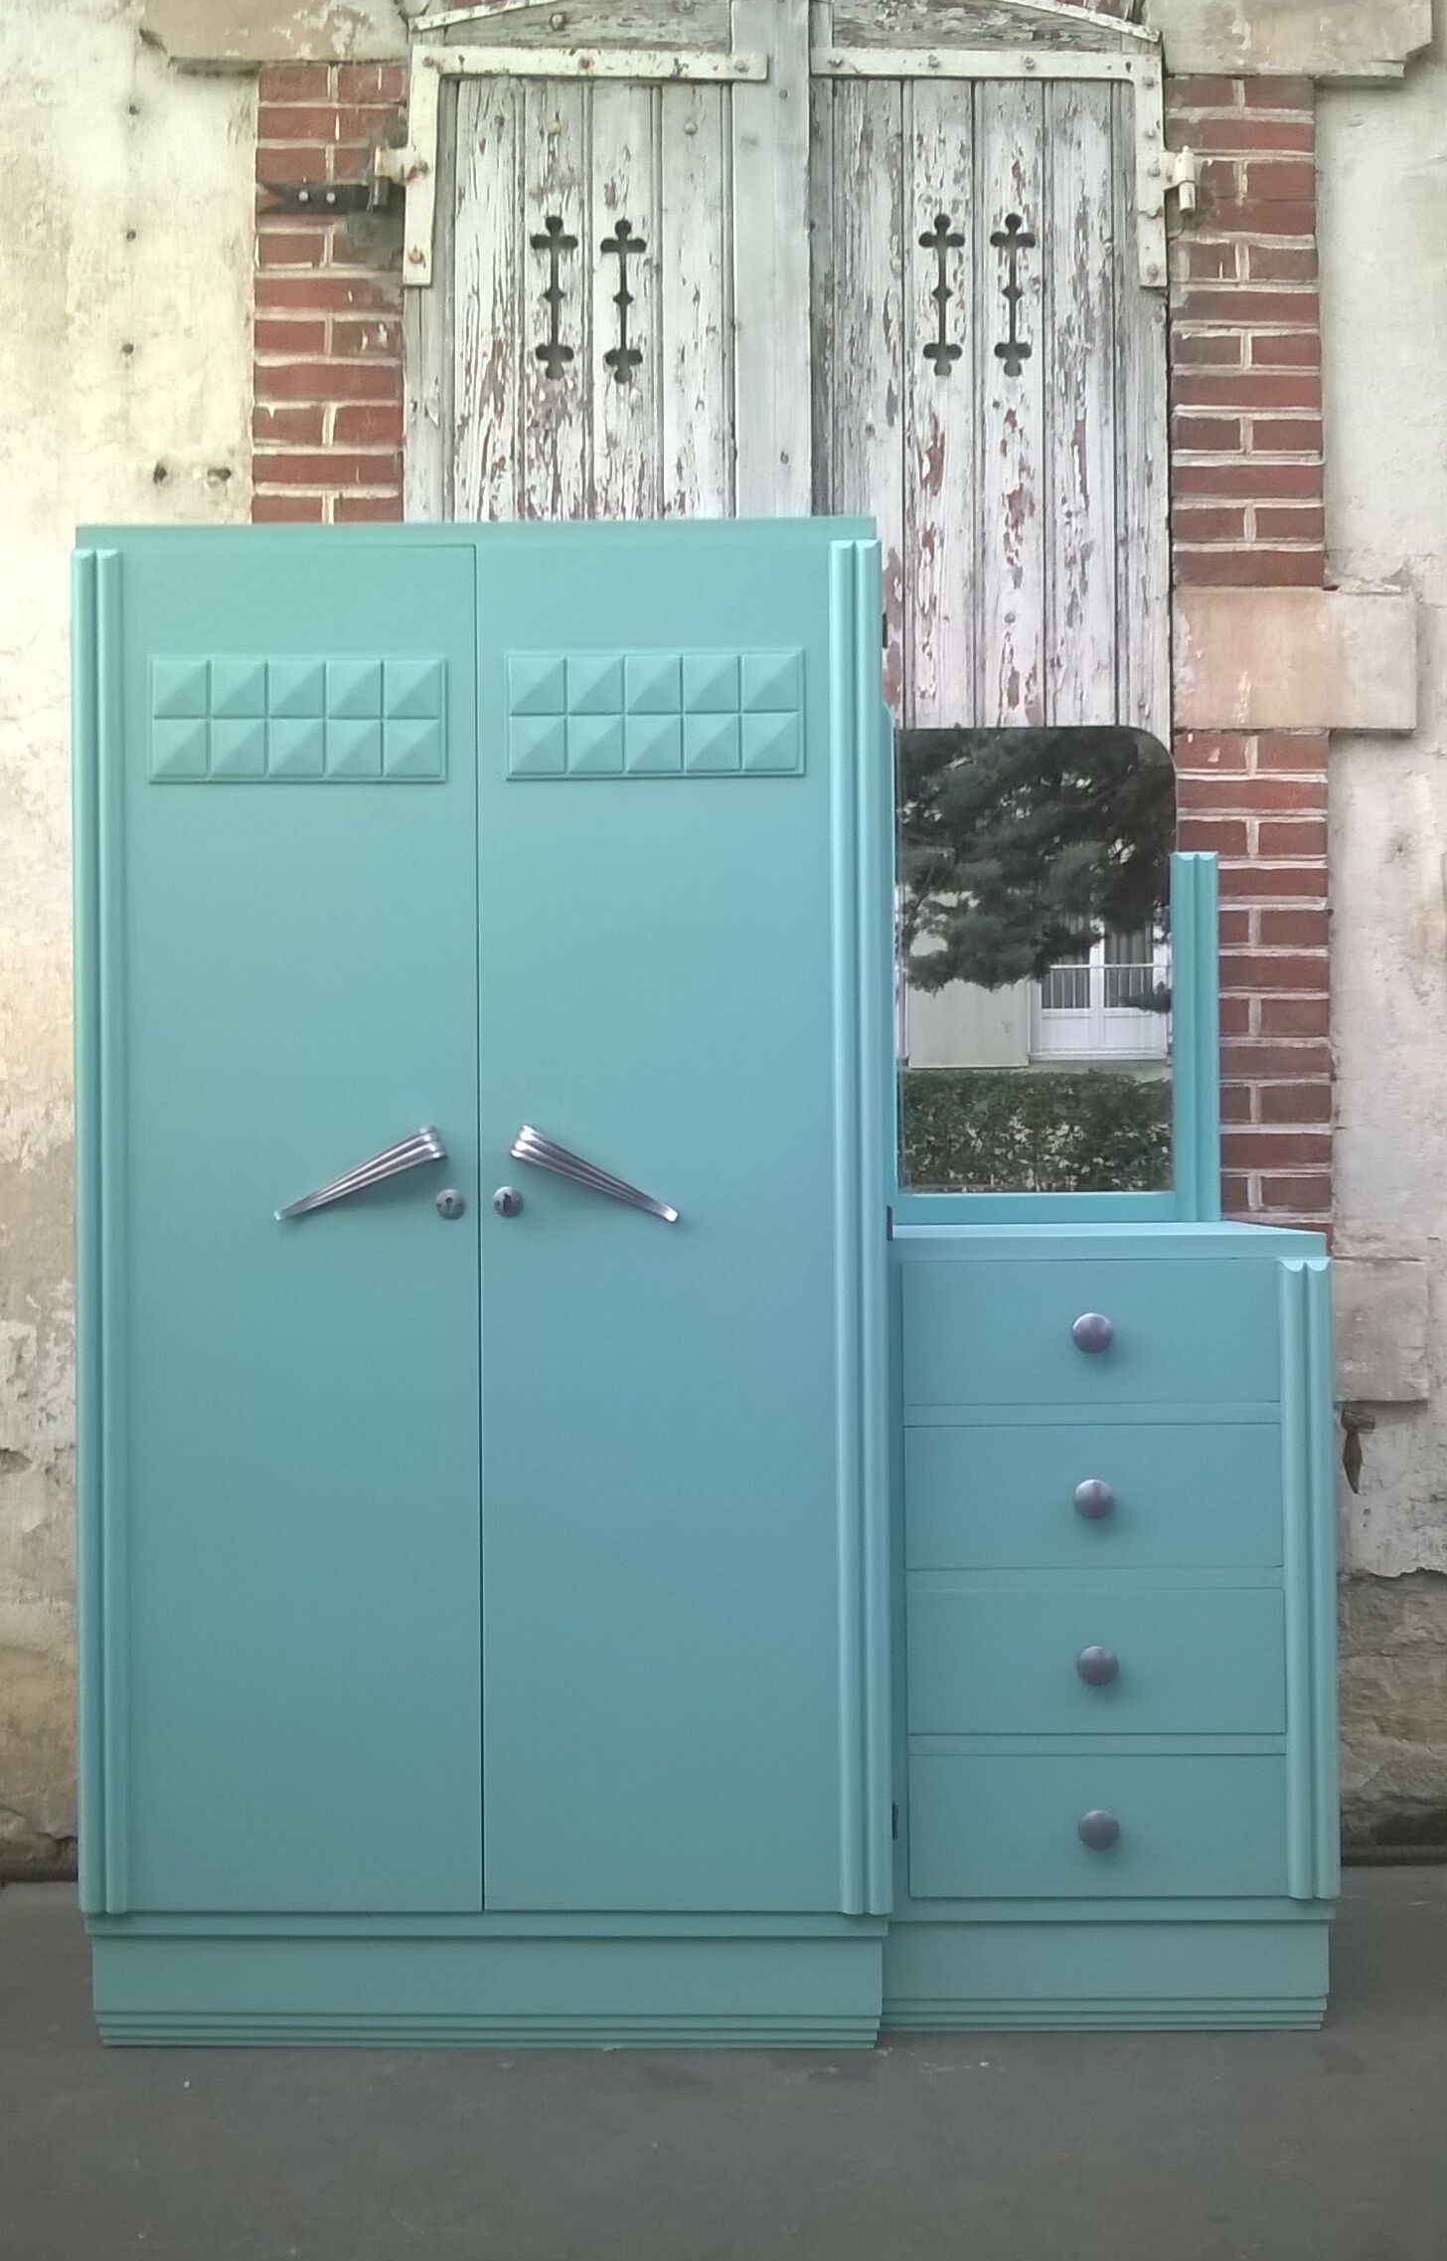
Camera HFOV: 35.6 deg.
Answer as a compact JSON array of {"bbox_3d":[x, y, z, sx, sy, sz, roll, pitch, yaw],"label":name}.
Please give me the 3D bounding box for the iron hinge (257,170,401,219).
[{"bbox_3d":[-0.586,-1.386,3.340,0.215,0.065,0.040,0,-1,-2],"label":"iron hinge"}]

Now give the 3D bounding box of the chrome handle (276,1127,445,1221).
[{"bbox_3d":[-0.435,0.055,2.680,0.218,0.043,0.036,-25,-1,1],"label":"chrome handle"}]

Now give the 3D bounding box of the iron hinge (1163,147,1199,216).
[{"bbox_3d":[0.686,-1.419,3.370,0.053,0.100,0.040,0,-1,-2],"label":"iron hinge"}]

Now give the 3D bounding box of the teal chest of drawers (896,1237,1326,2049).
[{"bbox_3d":[0.477,0.615,2.985,0.545,0.972,0.530,0,-1,1],"label":"teal chest of drawers"}]

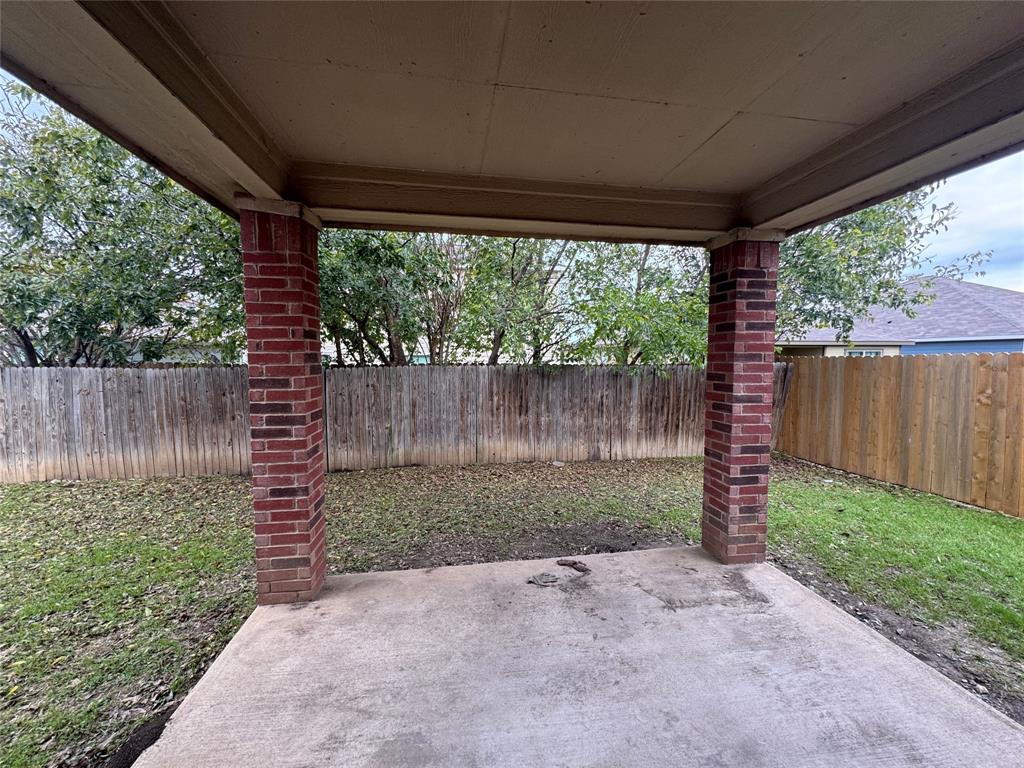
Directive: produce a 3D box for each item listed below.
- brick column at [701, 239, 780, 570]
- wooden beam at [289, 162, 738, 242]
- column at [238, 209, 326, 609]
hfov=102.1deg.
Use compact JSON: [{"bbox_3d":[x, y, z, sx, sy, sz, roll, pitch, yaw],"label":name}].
[{"bbox_3d":[1.760,0.153,3.228,0.326,2.420,0.320,-1,4,-9],"label":"brick column"},{"bbox_3d":[0.127,-1.242,2.906,3.050,0.275,0.270,-1,4,-9],"label":"wooden beam"},{"bbox_3d":[-1.469,0.173,2.724,0.326,2.455,0.320,-1,4,-9],"label":"column"}]

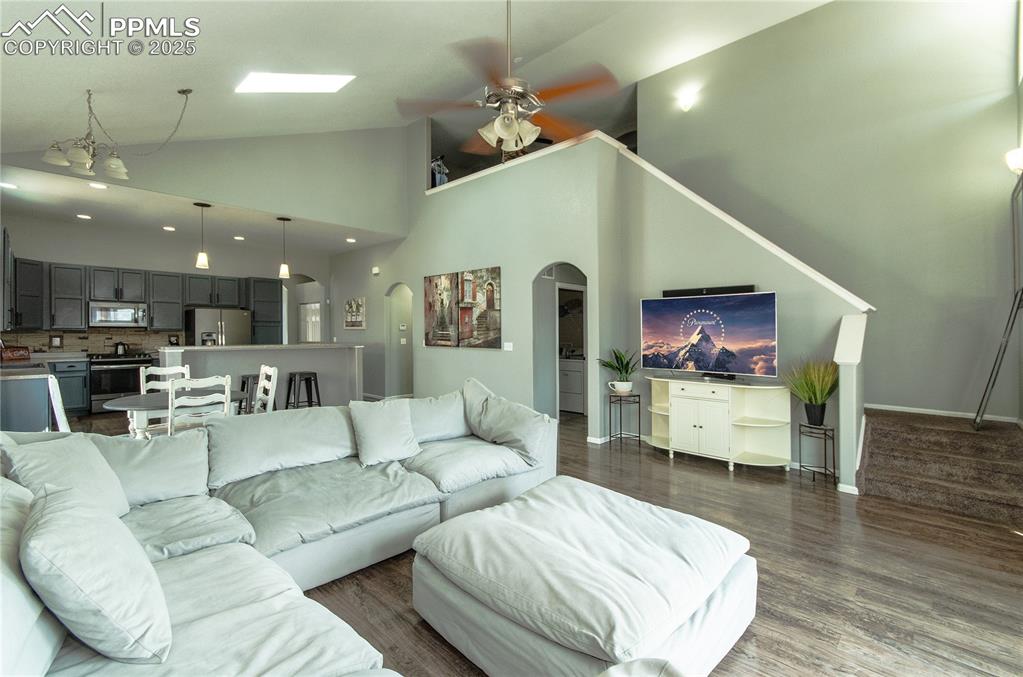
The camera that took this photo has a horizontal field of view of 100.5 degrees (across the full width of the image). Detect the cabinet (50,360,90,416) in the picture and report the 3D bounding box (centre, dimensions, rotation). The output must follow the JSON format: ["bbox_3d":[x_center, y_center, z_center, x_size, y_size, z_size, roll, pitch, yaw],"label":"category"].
[{"bbox_3d":[-7.143,0.797,6.871,0.610,0.890,0.440,0,1,42],"label":"cabinet"}]

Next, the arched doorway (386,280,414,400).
[{"bbox_3d":[-2.062,0.111,7.994,0.910,2.270,0.150,1,1,42],"label":"arched doorway"}]

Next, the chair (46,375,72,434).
[{"bbox_3d":[-3.399,0.785,3.469,0.450,1.000,0.530,1,1,42],"label":"chair"}]

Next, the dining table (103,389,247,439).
[{"bbox_3d":[-2.809,0.893,3.618,1.250,0.760,0.930,0,1,42],"label":"dining table"}]

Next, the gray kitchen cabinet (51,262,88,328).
[{"bbox_3d":[-7.289,-0.671,7.009,0.340,1.060,0.410,1,1,42],"label":"gray kitchen cabinet"}]

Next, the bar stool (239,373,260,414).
[{"bbox_3d":[-3.367,0.871,5.622,0.420,0.760,0.420,0,1,42],"label":"bar stool"}]

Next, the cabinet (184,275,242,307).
[{"bbox_3d":[-5.967,-0.923,8.488,0.340,0.590,0.970,1,1,42],"label":"cabinet"}]

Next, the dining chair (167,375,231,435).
[{"bbox_3d":[-2.455,0.788,3.310,0.530,1.000,0.450,1,1,42],"label":"dining chair"}]

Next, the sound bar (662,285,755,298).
[{"bbox_3d":[2.028,-0.493,4.421,0.895,0.078,0.090,0,1,42],"label":"sound bar"}]

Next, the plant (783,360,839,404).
[{"bbox_3d":[2.721,0.400,3.870,0.480,0.410,0.460,1,1,42],"label":"plant"}]

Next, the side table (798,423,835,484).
[{"bbox_3d":[2.792,1.039,3.876,0.260,0.500,0.220,1,1,42],"label":"side table"}]

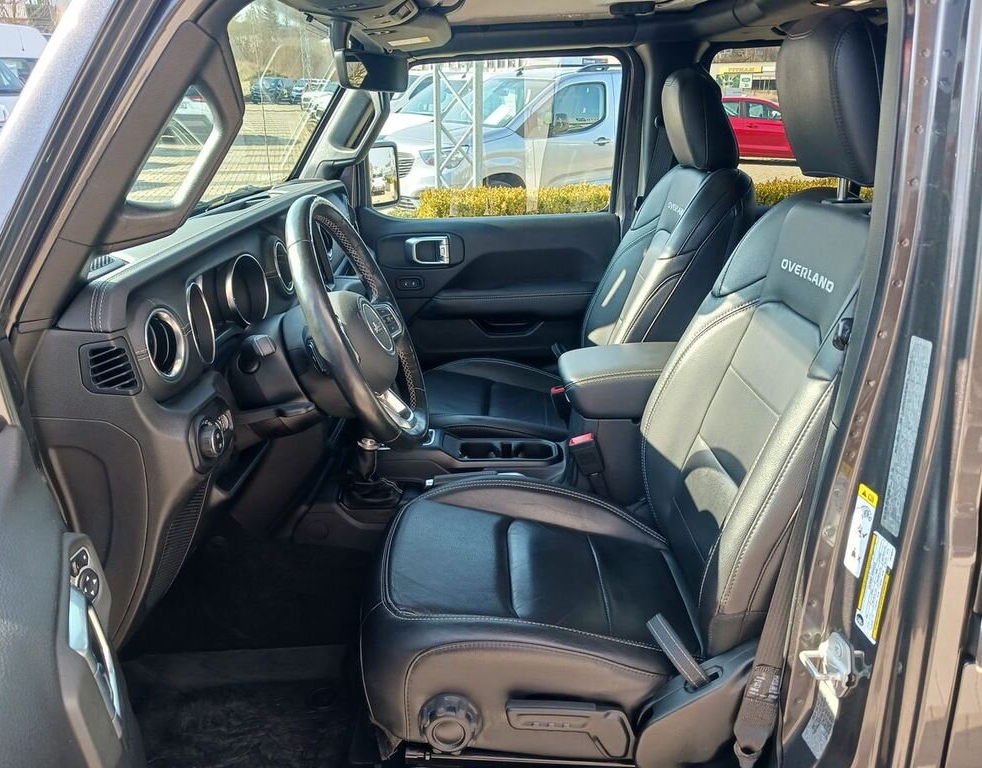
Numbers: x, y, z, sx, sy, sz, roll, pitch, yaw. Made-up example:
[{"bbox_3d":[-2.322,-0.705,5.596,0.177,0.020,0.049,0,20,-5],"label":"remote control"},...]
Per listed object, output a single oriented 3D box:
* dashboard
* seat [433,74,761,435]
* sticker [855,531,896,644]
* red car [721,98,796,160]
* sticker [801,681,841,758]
[{"bbox_3d":[-0.485,-0.123,1.504,0.330,0.430,1.400,0,20,1],"label":"dashboard"},{"bbox_3d":[0.173,-0.223,1.845,0.730,0.950,0.530,0,20,1],"label":"seat"},{"bbox_3d":[0.392,0.208,0.814,0.004,0.108,0.042,0,18,-8],"label":"sticker"},{"bbox_3d":[5.955,-5.964,18.808,4.250,1.487,1.780,5,21,14],"label":"red car"},{"bbox_3d":[0.370,0.378,0.900,0.004,0.080,0.036,5,18,-13],"label":"sticker"}]

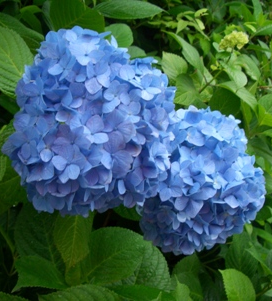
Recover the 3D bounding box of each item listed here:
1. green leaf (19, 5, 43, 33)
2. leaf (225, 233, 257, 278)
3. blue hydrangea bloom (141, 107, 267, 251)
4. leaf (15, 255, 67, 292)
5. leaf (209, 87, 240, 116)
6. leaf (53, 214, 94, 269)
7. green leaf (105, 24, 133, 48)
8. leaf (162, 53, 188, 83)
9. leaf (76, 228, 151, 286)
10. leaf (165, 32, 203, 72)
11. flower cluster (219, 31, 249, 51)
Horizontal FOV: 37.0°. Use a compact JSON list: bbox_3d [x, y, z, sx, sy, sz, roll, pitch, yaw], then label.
[{"bbox_3d":[-0.170,-0.214,0.660,0.040,0.024,0.052,-6,61,-10],"label":"green leaf"},{"bbox_3d":[0.162,0.159,0.620,0.053,0.035,0.091,0,60,0],"label":"leaf"},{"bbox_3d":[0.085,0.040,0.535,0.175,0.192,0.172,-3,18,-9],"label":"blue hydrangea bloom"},{"bbox_3d":[-0.125,0.159,0.530,0.072,0.026,0.052,0,53,7],"label":"leaf"},{"bbox_3d":[0.154,-0.079,0.700,0.062,0.066,0.035,3,-20,7],"label":"leaf"},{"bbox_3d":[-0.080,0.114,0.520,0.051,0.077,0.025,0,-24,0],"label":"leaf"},{"bbox_3d":[-0.026,-0.168,0.600,0.045,0.018,0.043,0,60,-7],"label":"green leaf"},{"bbox_3d":[0.065,-0.139,0.680,0.045,0.022,0.052,0,60,-7],"label":"leaf"},{"bbox_3d":[-0.030,0.127,0.490,0.092,0.040,0.082,0,60,0],"label":"leaf"},{"bbox_3d":[0.089,-0.181,0.750,0.074,0.086,0.040,9,-20,22],"label":"leaf"},{"bbox_3d":[0.226,-0.252,0.930,0.068,0.046,0.062,0,18,0],"label":"flower cluster"}]

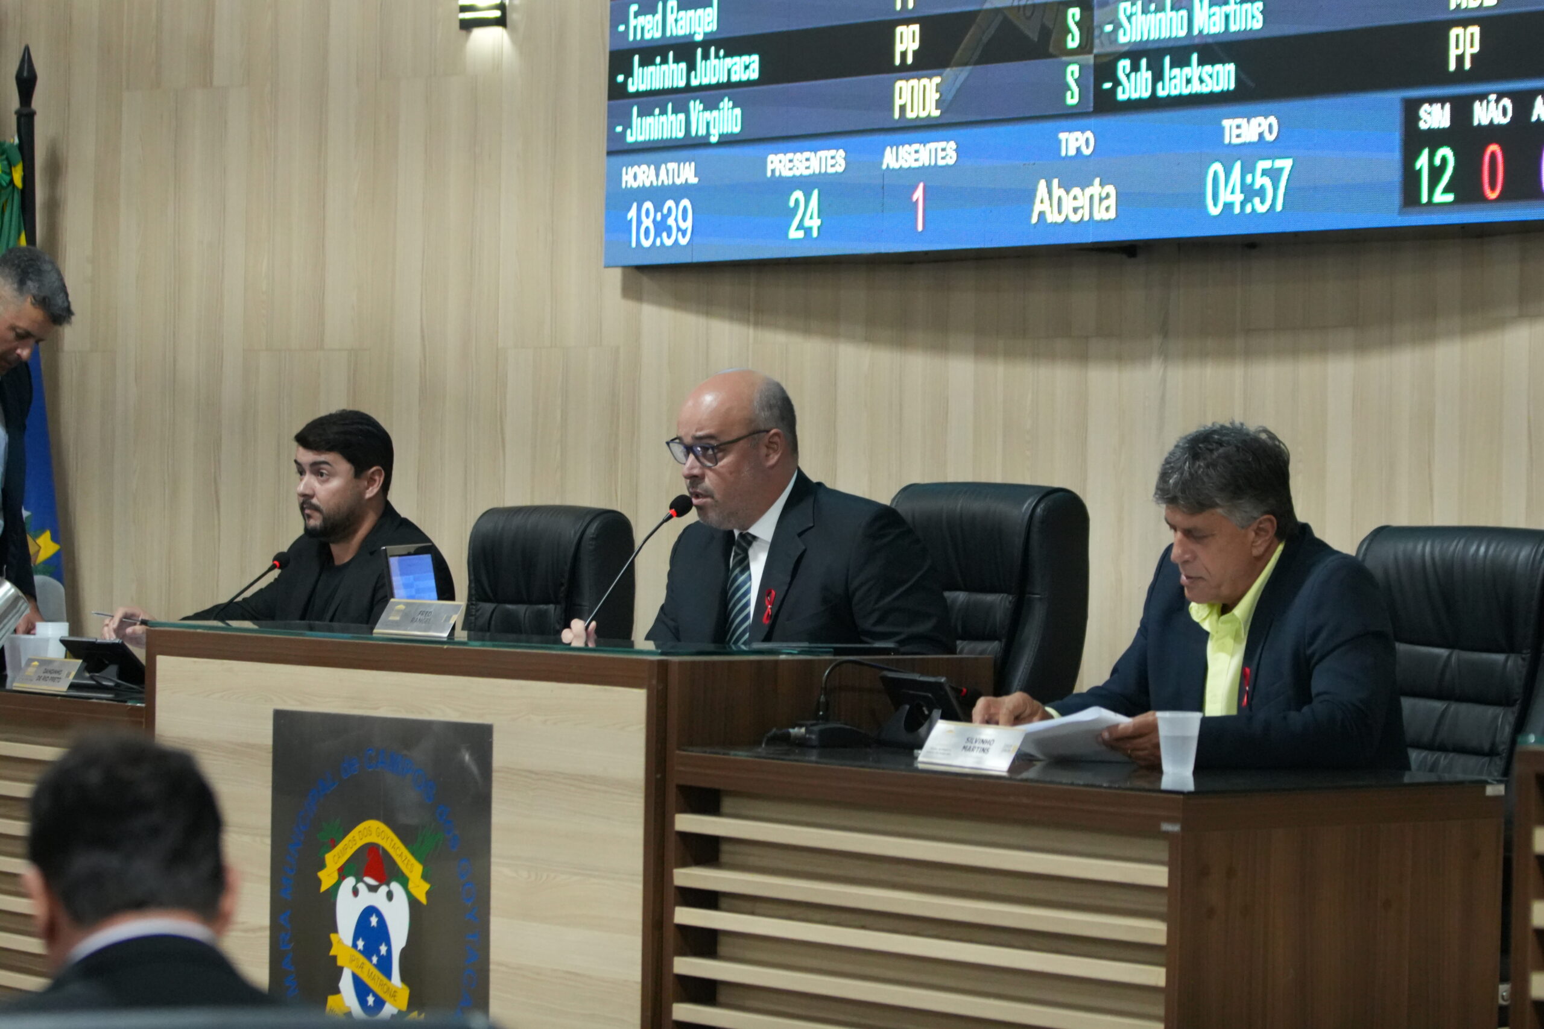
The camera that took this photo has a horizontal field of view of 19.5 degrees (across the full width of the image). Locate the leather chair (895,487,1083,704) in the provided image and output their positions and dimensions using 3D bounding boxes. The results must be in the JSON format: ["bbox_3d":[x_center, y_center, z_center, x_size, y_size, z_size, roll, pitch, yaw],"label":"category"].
[{"bbox_3d":[0.195,0.499,7.771,0.660,1.110,0.620,1,1,-32],"label":"leather chair"}]

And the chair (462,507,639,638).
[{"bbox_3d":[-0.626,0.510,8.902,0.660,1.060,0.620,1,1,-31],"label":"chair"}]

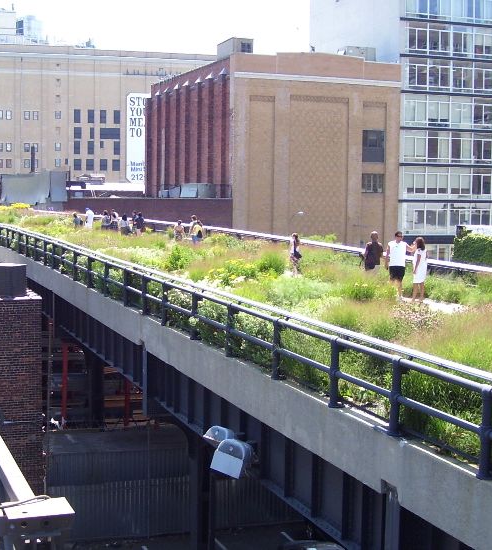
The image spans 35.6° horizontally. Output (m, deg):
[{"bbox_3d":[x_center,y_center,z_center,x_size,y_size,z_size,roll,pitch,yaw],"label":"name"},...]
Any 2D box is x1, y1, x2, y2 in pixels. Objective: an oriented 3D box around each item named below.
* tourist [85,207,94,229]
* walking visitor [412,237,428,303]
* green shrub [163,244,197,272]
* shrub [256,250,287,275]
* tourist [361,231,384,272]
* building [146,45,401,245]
[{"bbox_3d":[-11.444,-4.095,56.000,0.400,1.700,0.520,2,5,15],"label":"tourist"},{"bbox_3d":[4.418,-0.132,19.500,0.340,1.660,0.450,4,6,37],"label":"walking visitor"},{"bbox_3d":[-2.498,-0.629,29.200,1.270,1.050,1.200,0,5,0],"label":"green shrub"},{"bbox_3d":[0.976,-0.478,29.300,1.200,0.930,1.150,0,5,0],"label":"shrub"},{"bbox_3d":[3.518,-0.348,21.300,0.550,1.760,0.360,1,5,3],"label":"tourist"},{"bbox_3d":[1.939,-8.107,78.614,16.630,22.920,24.500,-2,6,-23],"label":"building"}]

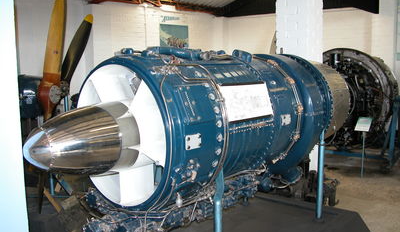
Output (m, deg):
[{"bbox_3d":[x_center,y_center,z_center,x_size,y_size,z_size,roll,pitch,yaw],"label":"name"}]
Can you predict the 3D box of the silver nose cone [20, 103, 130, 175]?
[{"bbox_3d":[-0.590,0.131,1.858,0.332,0.332,0.410,6,10,40],"label":"silver nose cone"}]

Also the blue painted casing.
[{"bbox_3d":[0.134,-0.004,2.697,0.850,0.875,1.739,6,10,40],"label":"blue painted casing"}]

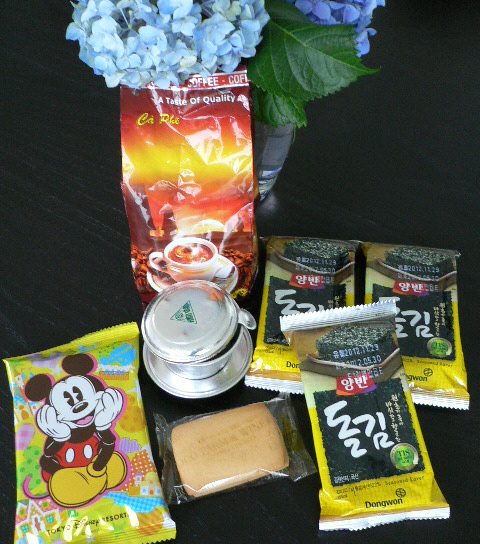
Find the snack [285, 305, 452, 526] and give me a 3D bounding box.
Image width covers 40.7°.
[{"bbox_3d":[0.091,0.108,0.496,0.092,0.019,0.158,-8,68,-6],"label":"snack"}]

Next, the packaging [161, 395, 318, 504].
[{"bbox_3d":[-0.008,0.133,0.501,0.110,0.014,0.070,-15,53,-11],"label":"packaging"}]

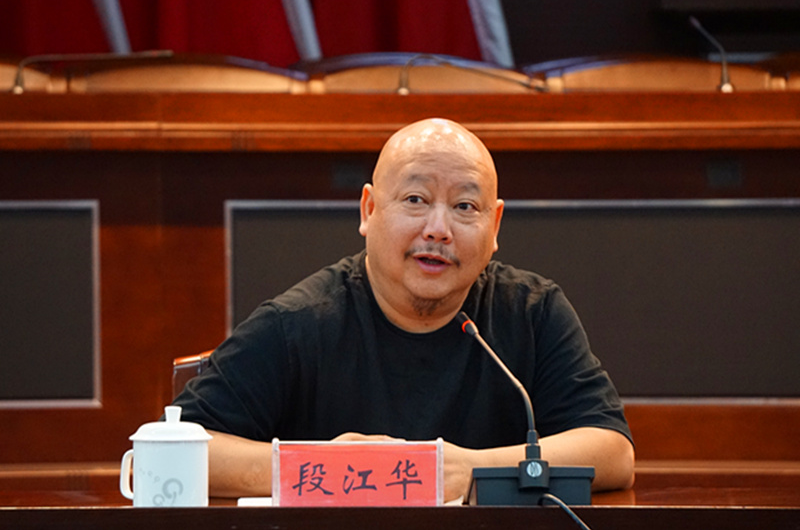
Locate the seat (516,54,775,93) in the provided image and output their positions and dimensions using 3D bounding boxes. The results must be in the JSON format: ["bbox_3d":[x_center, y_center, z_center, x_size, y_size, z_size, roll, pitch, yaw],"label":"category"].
[{"bbox_3d":[0.572,0.000,9.420,0.570,0.960,0.620,0,0,0],"label":"seat"}]

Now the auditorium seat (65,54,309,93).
[{"bbox_3d":[-0.485,0.000,9.420,0.570,0.960,0.620,0,0,0],"label":"auditorium seat"}]

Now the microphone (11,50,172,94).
[{"bbox_3d":[-0.664,-0.392,8.970,0.350,0.140,0.180,0,1,-18],"label":"microphone"}]

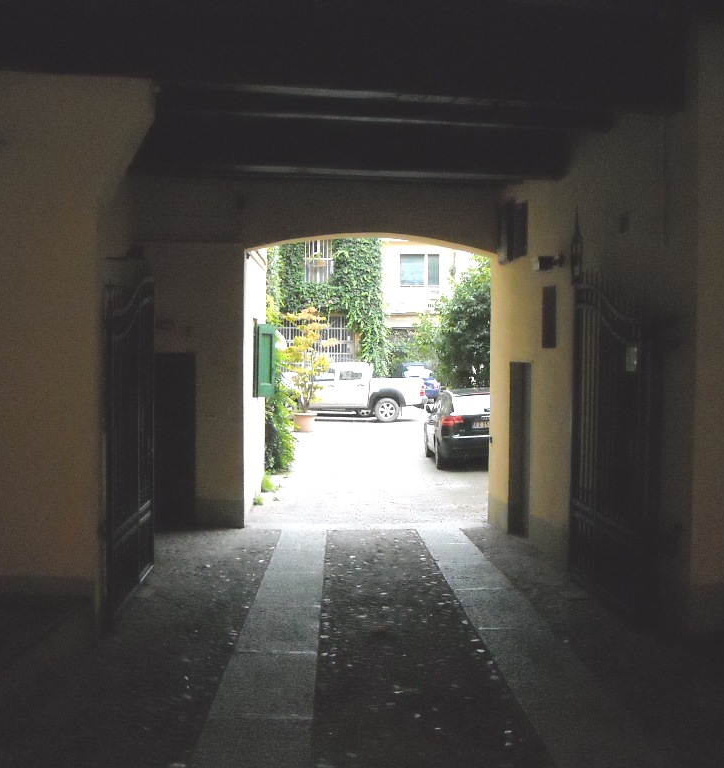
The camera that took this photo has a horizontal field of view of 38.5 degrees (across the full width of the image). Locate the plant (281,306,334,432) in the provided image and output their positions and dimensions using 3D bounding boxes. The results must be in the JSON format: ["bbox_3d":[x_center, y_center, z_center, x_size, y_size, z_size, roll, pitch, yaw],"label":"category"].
[{"bbox_3d":[-1.430,-0.380,27.200,1.420,3.300,1.350,1,1,0],"label":"plant"}]

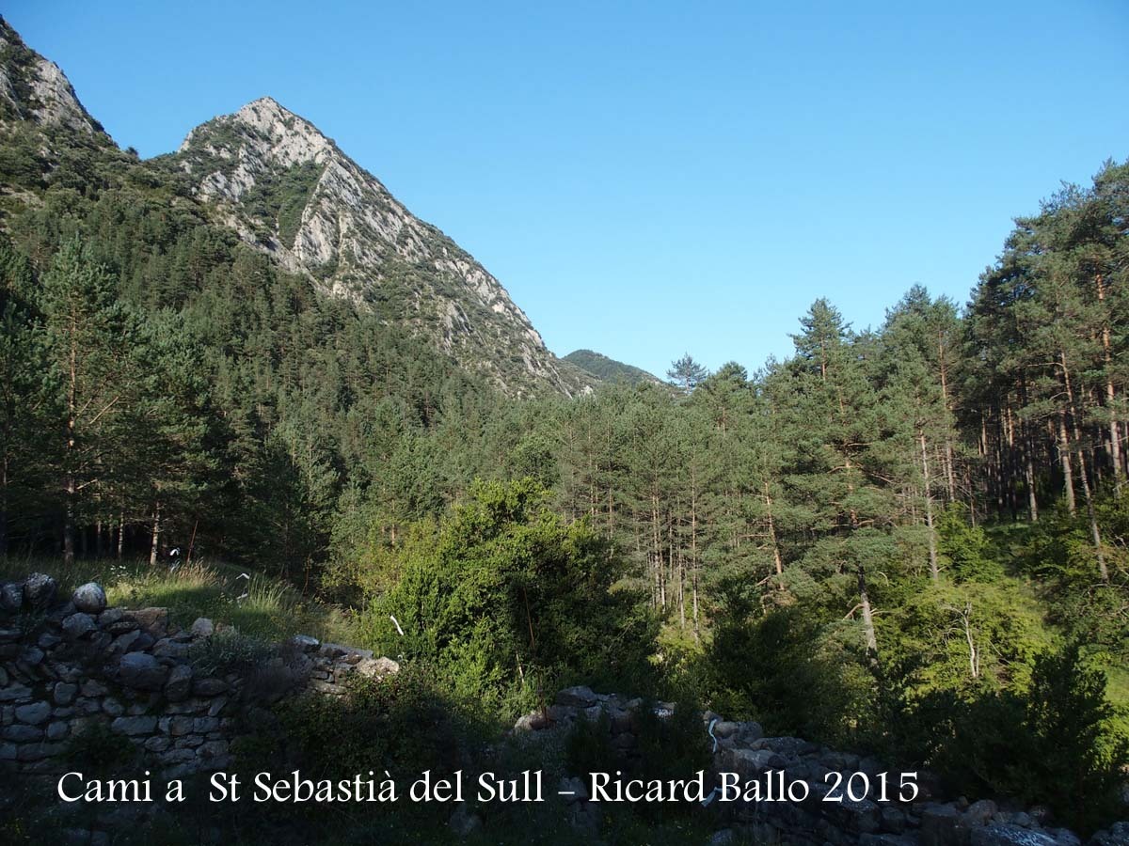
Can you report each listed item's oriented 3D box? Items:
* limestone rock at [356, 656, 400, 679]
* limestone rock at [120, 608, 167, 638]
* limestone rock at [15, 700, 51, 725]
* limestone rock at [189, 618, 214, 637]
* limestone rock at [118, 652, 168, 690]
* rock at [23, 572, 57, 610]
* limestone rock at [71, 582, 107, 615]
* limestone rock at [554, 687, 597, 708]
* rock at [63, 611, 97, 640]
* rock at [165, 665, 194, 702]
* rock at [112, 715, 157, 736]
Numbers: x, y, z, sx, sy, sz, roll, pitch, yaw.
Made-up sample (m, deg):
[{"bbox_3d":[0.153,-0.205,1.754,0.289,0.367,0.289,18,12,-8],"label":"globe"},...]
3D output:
[{"bbox_3d":[-1.593,2.092,7.800,0.341,0.166,0.260,-1,-7,0],"label":"limestone rock"},{"bbox_3d":[-3.218,1.531,7.000,0.291,0.211,0.260,-1,-7,0],"label":"limestone rock"},{"bbox_3d":[-4.042,2.205,6.950,0.264,0.172,0.230,-1,-7,0],"label":"limestone rock"},{"bbox_3d":[-2.826,1.590,7.100,0.151,0.148,0.170,-1,-7,0],"label":"limestone rock"},{"bbox_3d":[-3.109,1.830,6.750,0.281,0.260,0.300,-1,-7,0],"label":"limestone rock"},{"bbox_3d":[-4.189,1.343,7.300,0.255,0.274,0.260,-1,-7,0],"label":"rock"},{"bbox_3d":[-3.794,1.403,7.300,0.263,0.245,0.250,-1,-7,0],"label":"limestone rock"},{"bbox_3d":[0.098,2.312,7.700,0.344,0.144,0.260,-1,-7,0],"label":"limestone rock"},{"bbox_3d":[-3.801,1.587,7.150,0.250,0.198,0.230,-1,-7,0],"label":"rock"},{"bbox_3d":[-2.974,2.008,7.050,0.211,0.265,0.240,-1,-7,0],"label":"rock"},{"bbox_3d":[-3.156,2.218,6.700,0.269,0.120,0.240,-1,-7,0],"label":"rock"}]

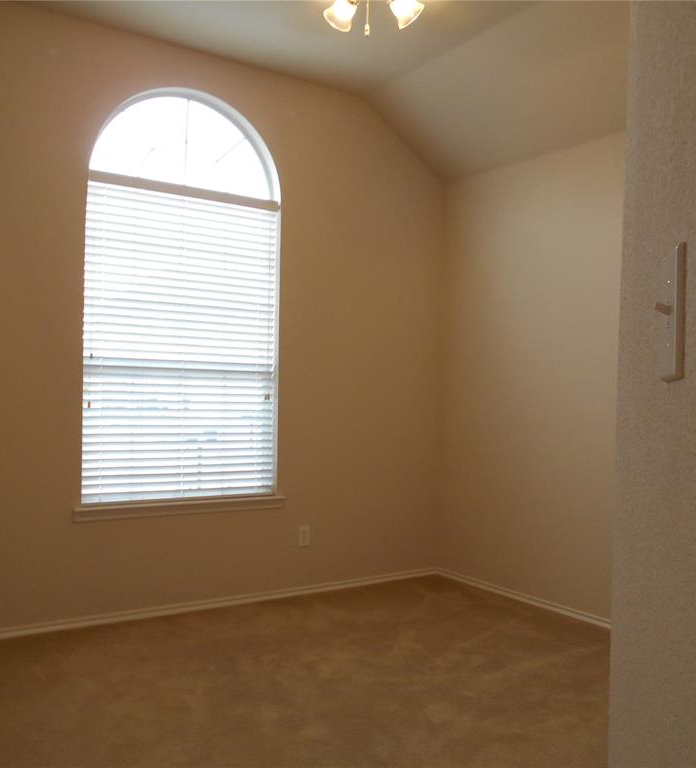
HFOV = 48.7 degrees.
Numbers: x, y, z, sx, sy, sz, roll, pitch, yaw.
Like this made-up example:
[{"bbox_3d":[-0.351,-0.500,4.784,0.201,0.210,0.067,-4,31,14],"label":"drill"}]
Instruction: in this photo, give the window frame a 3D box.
[{"bbox_3d":[-0.808,-0.407,3.899,1.100,2.125,0.135,2,-1,-34],"label":"window frame"}]

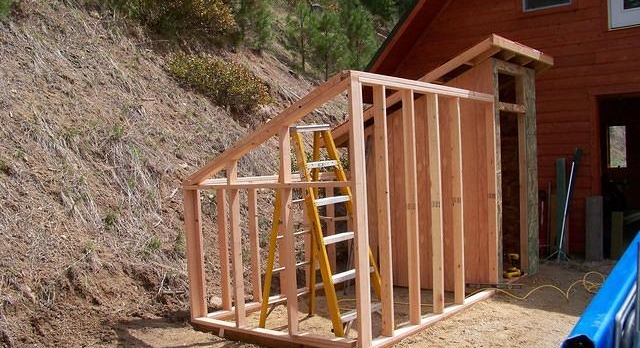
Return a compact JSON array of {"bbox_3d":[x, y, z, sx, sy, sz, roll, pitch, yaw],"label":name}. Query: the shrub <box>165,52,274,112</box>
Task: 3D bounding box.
[{"bbox_3d":[-1.977,-1.800,12.000,1.946,1.145,1.460,-2,0,-9],"label":"shrub"}]

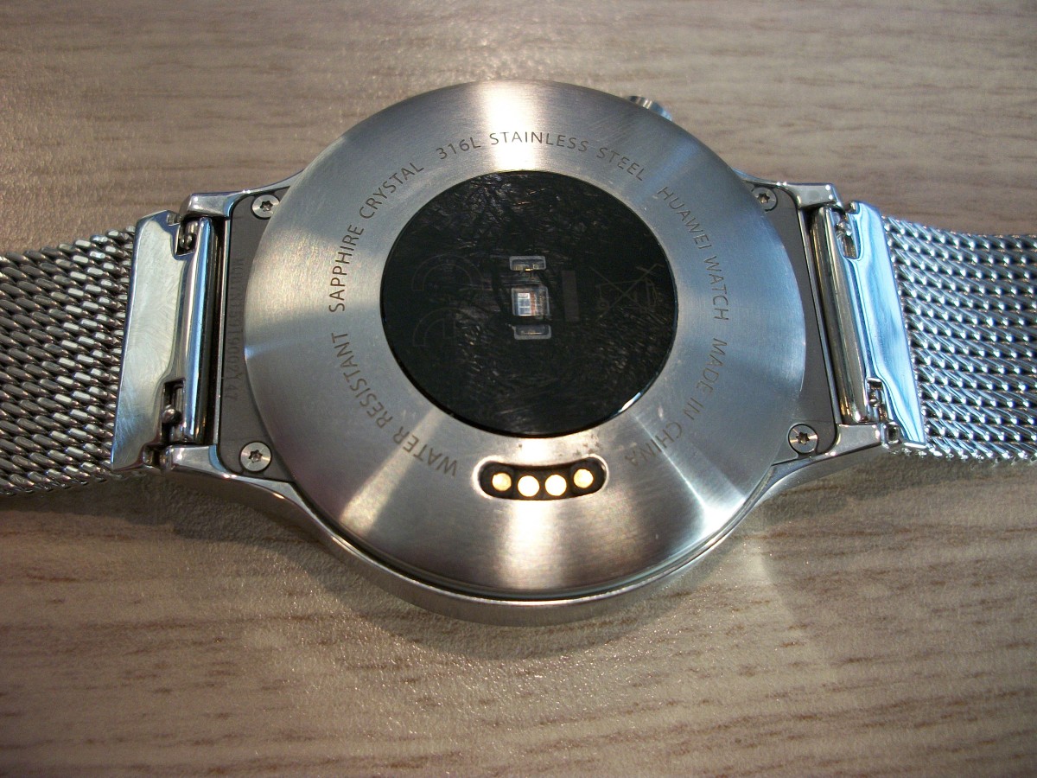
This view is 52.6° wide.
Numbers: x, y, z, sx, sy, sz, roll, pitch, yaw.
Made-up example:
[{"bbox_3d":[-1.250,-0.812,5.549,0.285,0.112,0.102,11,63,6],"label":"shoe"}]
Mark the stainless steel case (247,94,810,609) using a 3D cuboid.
[{"bbox_3d":[0.001,-0.004,0.078,0.043,0.011,0.043,-2,68,-5],"label":"stainless steel case"}]

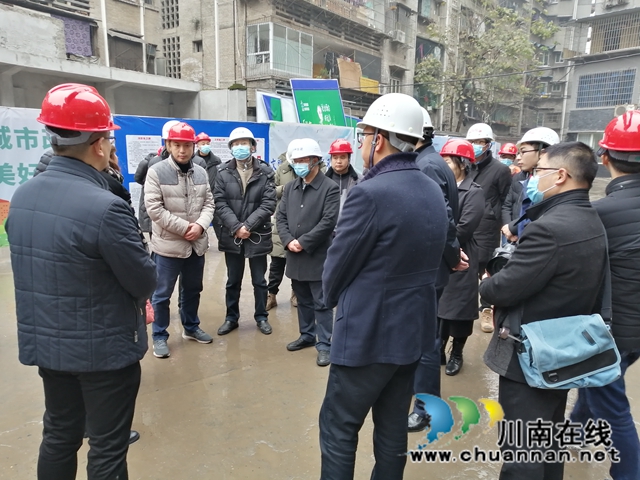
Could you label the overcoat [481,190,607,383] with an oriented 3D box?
[{"bbox_3d":[0.869,0.150,1.950,0.420,0.740,0.530,11,15,44],"label":"overcoat"}]

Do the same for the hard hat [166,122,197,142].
[{"bbox_3d":[-1.073,-0.836,3.880,0.220,0.152,0.277,-5,12,-27],"label":"hard hat"}]

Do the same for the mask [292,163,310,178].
[{"bbox_3d":[-0.125,-0.496,3.560,0.140,0.110,0.080,9,22,32],"label":"mask"}]

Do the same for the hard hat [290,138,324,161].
[{"bbox_3d":[-0.095,-0.658,3.630,0.220,0.155,0.280,9,21,33],"label":"hard hat"}]

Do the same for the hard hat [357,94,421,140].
[{"bbox_3d":[0.289,-0.500,2.020,0.280,0.160,0.220,18,18,25],"label":"hard hat"}]

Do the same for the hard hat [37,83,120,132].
[{"bbox_3d":[-0.816,-0.455,1.700,0.220,0.152,0.277,7,9,30],"label":"hard hat"}]

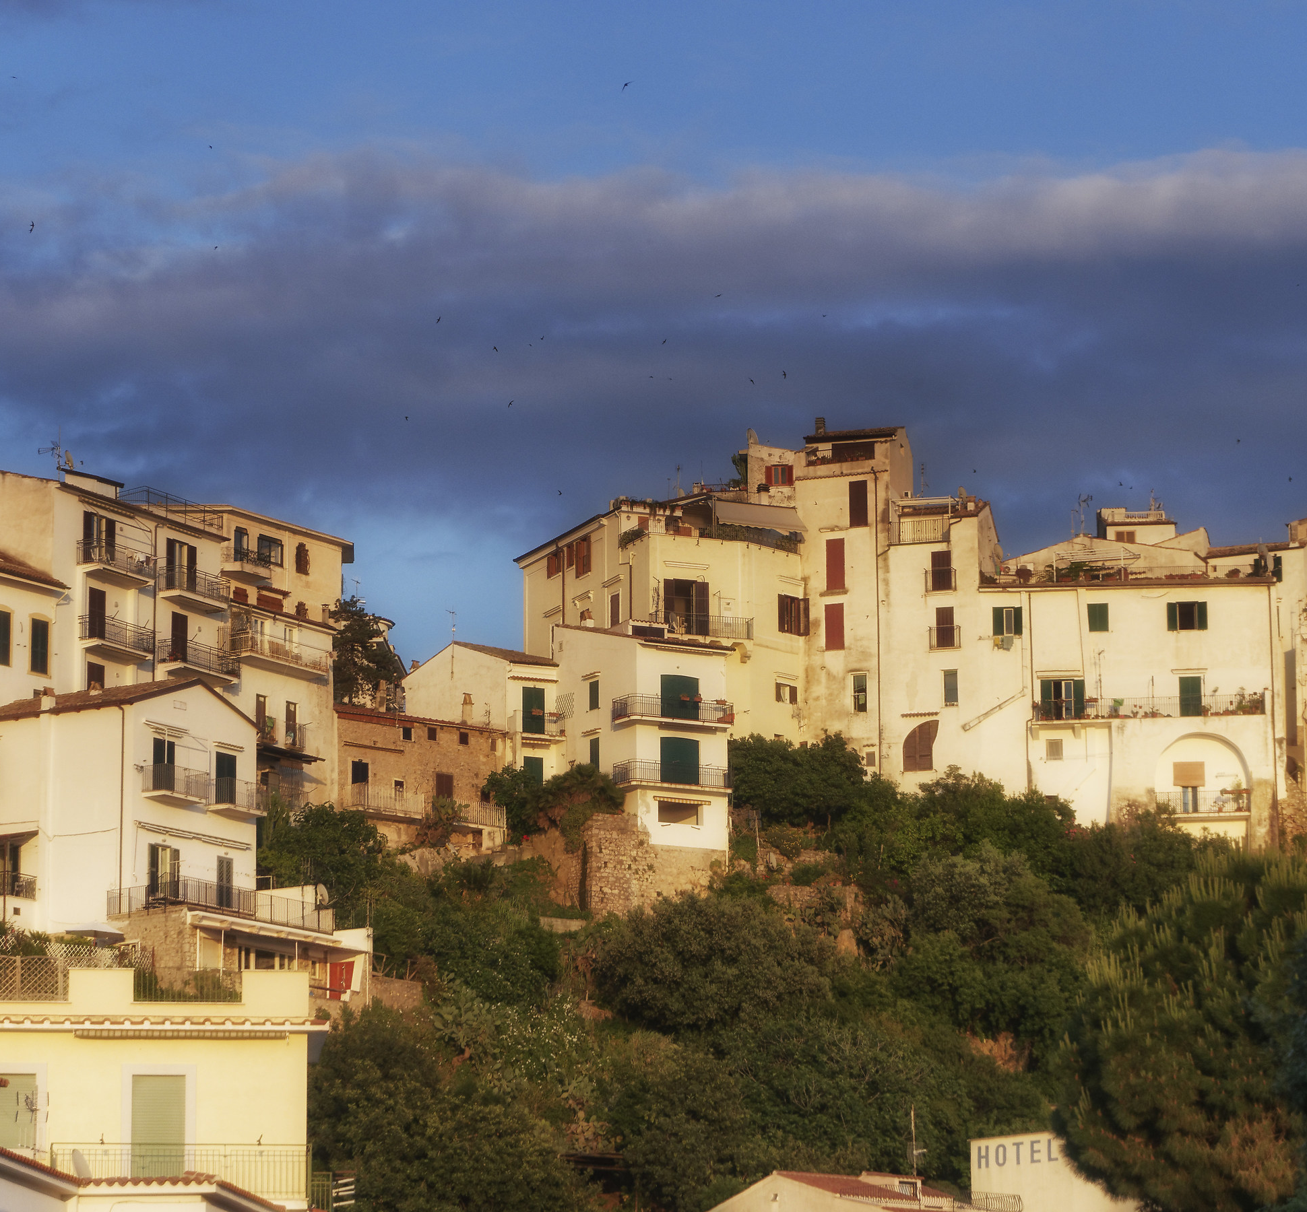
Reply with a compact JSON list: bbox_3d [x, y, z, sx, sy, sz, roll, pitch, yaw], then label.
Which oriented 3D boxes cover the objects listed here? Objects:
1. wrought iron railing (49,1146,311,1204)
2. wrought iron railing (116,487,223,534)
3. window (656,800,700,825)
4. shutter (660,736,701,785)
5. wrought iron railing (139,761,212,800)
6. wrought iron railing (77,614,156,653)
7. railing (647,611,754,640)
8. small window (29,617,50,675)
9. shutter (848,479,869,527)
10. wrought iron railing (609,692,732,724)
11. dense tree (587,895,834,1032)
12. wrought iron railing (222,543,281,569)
[{"bbox_3d":[-8.661,10.358,85.400,4.750,1.020,0.900,1,-11,-6],"label":"wrought iron railing"},{"bbox_3d":[-19.964,-3.763,192.635,1.600,1.050,5.505,-7,-13,28],"label":"wrought iron railing"},{"bbox_3d":[1.178,9.442,212.500,2.150,1.100,0.200,5,-12,-27],"label":"window"},{"bbox_3d":[1.182,6.864,208.000,2.020,2.250,0.100,7,-14,-30],"label":"shutter"},{"bbox_3d":[-18.111,6.659,177.000,1.100,1.020,2.700,-8,-14,32],"label":"wrought iron railing"},{"bbox_3d":[-22.259,1.110,194.000,1.080,1.020,3.900,-7,-13,29],"label":"wrought iron railing"},{"bbox_3d":[2.357,1.021,222.189,4.977,1.023,0.750,5,-12,-23],"label":"railing"},{"bbox_3d":[-24.133,1.645,183.292,0.140,2.170,1.150,-8,-14,33],"label":"small window"},{"bbox_3d":[9.857,-4.929,225.000,0.950,2.200,0.080,-4,-11,21],"label":"shutter"},{"bbox_3d":[0.884,4.933,213.836,5.336,1.060,1.650,6,-13,-27],"label":"wrought iron railing"},{"bbox_3d":[2.544,14.921,196.000,10.300,6.000,8.500,0,-11,0],"label":"dense tree"},{"bbox_3d":[-17.431,-1.923,201.086,0.950,0.625,2.169,-7,-13,31],"label":"wrought iron railing"}]

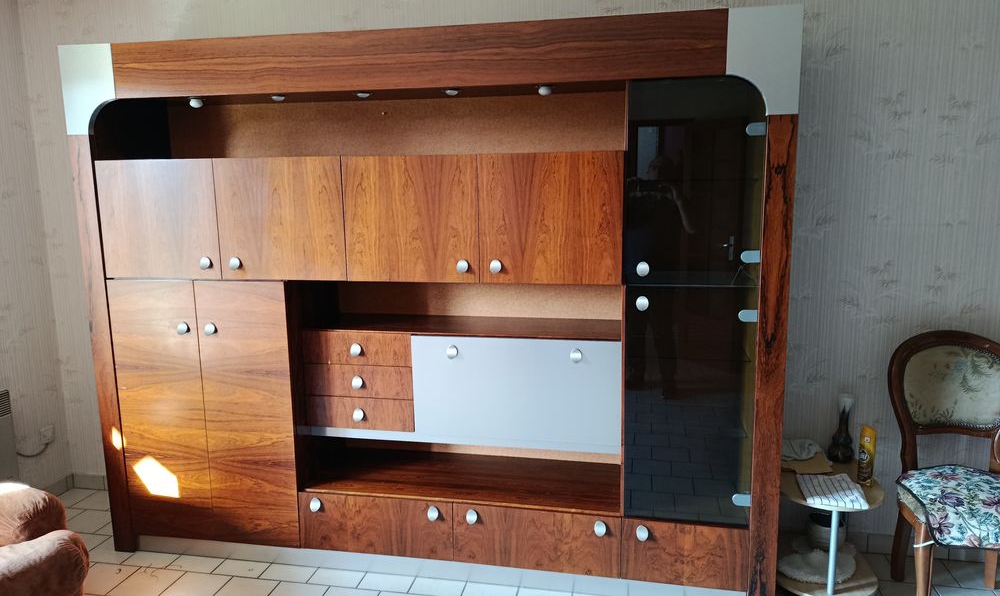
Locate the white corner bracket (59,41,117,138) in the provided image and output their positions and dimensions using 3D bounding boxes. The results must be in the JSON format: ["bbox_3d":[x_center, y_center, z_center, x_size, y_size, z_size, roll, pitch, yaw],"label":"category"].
[{"bbox_3d":[-1.552,-0.788,2.634,0.228,0.328,0.025,1,9,11],"label":"white corner bracket"}]

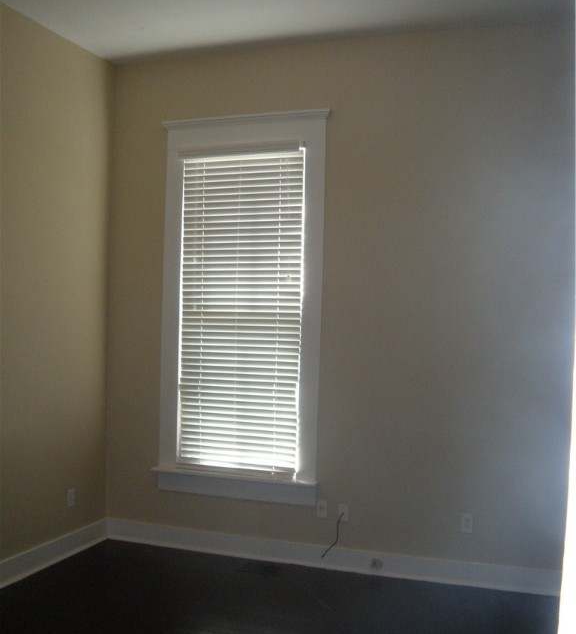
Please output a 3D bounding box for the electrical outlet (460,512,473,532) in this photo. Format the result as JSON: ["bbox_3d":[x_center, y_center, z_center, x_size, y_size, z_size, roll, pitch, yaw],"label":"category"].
[{"bbox_3d":[1.072,1.237,4.640,0.070,0.113,0.012,1,0,20],"label":"electrical outlet"}]

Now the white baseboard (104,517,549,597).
[{"bbox_3d":[0.175,1.516,4.958,3.050,0.147,0.025,1,0,20],"label":"white baseboard"}]

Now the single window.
[{"bbox_3d":[-0.333,-0.066,5.147,1.215,2.532,0.120,1,0,20],"label":"single window"}]

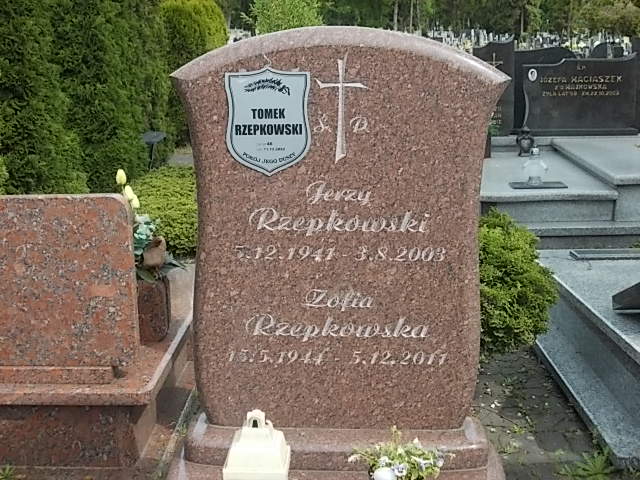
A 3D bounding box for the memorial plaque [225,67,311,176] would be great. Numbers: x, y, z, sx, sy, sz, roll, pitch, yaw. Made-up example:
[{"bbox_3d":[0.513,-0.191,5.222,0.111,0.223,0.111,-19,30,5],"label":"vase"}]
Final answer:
[{"bbox_3d":[-0.119,-0.271,2.150,0.194,0.250,0.010,0,12,1],"label":"memorial plaque"}]

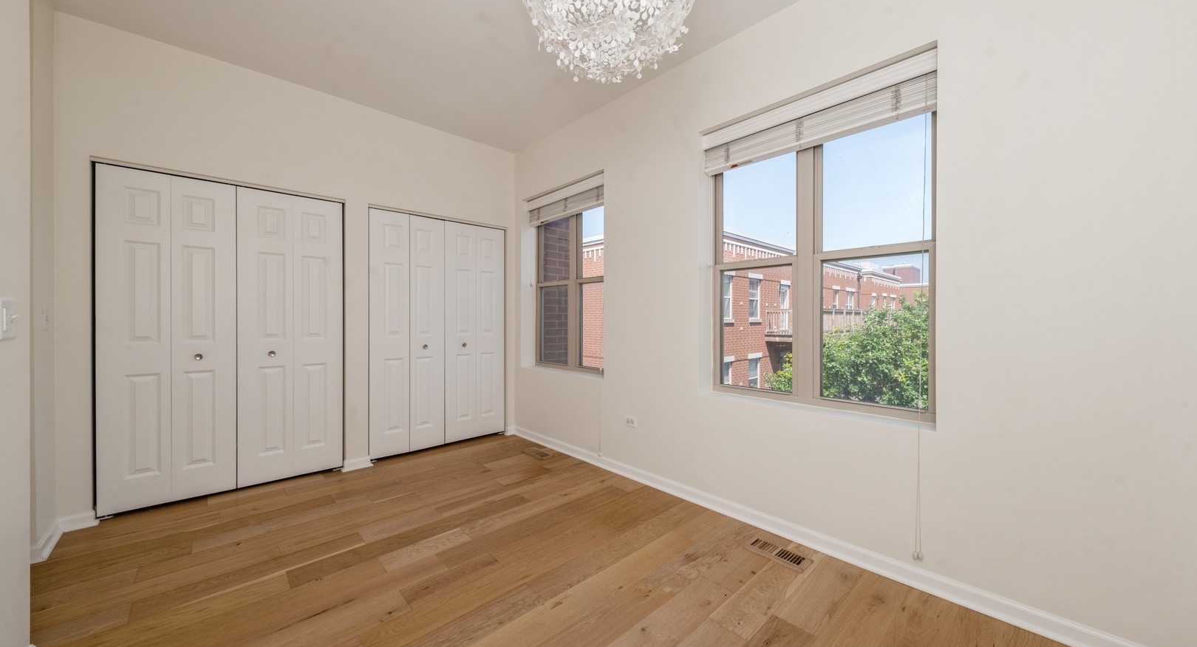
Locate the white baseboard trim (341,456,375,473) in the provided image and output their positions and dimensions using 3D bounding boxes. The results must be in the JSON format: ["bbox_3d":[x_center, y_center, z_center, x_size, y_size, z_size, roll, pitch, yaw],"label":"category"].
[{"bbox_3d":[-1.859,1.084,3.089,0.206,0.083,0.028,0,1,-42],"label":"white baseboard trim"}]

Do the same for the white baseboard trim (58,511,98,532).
[{"bbox_3d":[-2.859,1.090,2.194,0.139,0.083,0.024,0,1,-42],"label":"white baseboard trim"}]

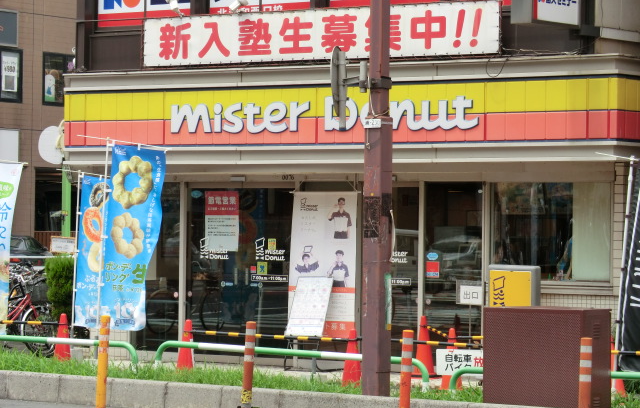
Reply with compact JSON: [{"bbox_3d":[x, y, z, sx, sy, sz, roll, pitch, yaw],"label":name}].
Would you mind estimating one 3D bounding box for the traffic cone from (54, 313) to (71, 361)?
[{"bbox_3d":[-2.790,1.538,24.698,0.330,0.690,0.330,0,0,36],"label":"traffic cone"}]

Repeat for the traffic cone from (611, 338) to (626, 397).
[{"bbox_3d":[2.692,1.545,20.897,0.360,0.700,0.360,0,-1,36],"label":"traffic cone"}]

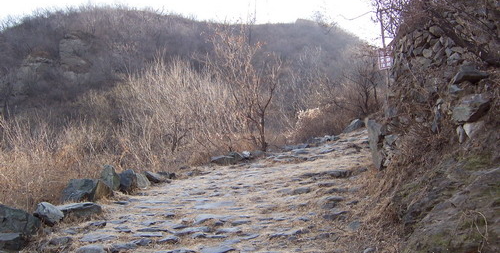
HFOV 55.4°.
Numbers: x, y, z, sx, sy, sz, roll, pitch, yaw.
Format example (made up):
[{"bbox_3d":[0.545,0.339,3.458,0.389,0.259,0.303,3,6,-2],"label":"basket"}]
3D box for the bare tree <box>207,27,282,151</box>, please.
[{"bbox_3d":[-0.164,-1.102,14.200,2.250,3.700,2.100,0,-2,0],"label":"bare tree"}]

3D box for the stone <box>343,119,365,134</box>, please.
[{"bbox_3d":[4.036,0.019,18.500,0.850,0.500,0.600,0,-2,14],"label":"stone"}]

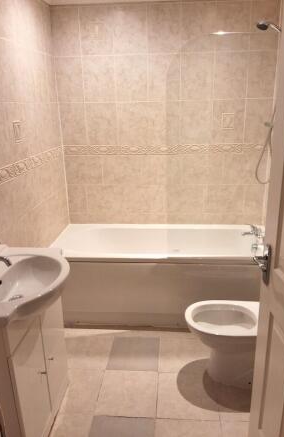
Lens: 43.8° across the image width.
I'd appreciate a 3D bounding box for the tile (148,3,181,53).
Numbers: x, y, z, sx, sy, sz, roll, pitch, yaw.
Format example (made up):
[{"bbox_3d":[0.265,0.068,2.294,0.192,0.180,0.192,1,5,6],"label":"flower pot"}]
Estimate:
[{"bbox_3d":[0.167,-1.419,2.634,0.253,0.352,0.012,0,17,4],"label":"tile"}]

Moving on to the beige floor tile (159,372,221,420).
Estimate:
[{"bbox_3d":[0.261,1.026,2.052,0.337,0.012,0.337,0,19,5],"label":"beige floor tile"}]

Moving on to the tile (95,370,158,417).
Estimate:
[{"bbox_3d":[-0.074,1.000,2.024,0.327,0.012,0.347,0,17,4],"label":"tile"}]

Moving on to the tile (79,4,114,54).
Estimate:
[{"bbox_3d":[-0.338,-1.409,2.654,0.253,0.340,0.012,0,19,5],"label":"tile"}]

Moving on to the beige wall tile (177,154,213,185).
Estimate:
[{"bbox_3d":[0.483,-0.402,2.887,0.315,0.254,0.012,0,18,6],"label":"beige wall tile"}]

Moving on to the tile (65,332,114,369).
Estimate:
[{"bbox_3d":[-0.378,0.904,2.378,0.325,0.012,0.332,0,18,5],"label":"tile"}]

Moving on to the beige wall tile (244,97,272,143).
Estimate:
[{"bbox_3d":[0.914,-0.762,2.778,0.208,0.340,0.012,0,17,4],"label":"beige wall tile"}]

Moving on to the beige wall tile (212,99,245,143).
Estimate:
[{"bbox_3d":[0.675,-0.753,2.755,0.250,0.334,0.012,0,18,6],"label":"beige wall tile"}]

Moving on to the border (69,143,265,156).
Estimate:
[{"bbox_3d":[0.165,-0.560,2.868,1.649,0.076,0.012,0,18,6],"label":"border"}]

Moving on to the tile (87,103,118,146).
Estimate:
[{"bbox_3d":[-0.320,-0.758,2.852,0.250,0.334,0.012,0,18,6],"label":"tile"}]

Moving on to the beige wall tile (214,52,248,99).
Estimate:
[{"bbox_3d":[0.676,-1.084,2.681,0.252,0.340,0.012,0,19,5],"label":"beige wall tile"}]

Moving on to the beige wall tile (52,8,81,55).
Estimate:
[{"bbox_3d":[-0.569,-1.420,2.691,0.214,0.352,0.012,0,17,4],"label":"beige wall tile"}]

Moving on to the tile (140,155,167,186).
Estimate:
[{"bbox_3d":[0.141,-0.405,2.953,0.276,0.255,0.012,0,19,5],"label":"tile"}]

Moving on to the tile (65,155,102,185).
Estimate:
[{"bbox_3d":[-0.491,-0.407,3.004,0.321,0.255,0.012,0,19,5],"label":"tile"}]

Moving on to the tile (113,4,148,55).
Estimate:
[{"bbox_3d":[-0.085,-1.419,2.654,0.253,0.352,0.012,0,17,4],"label":"tile"}]

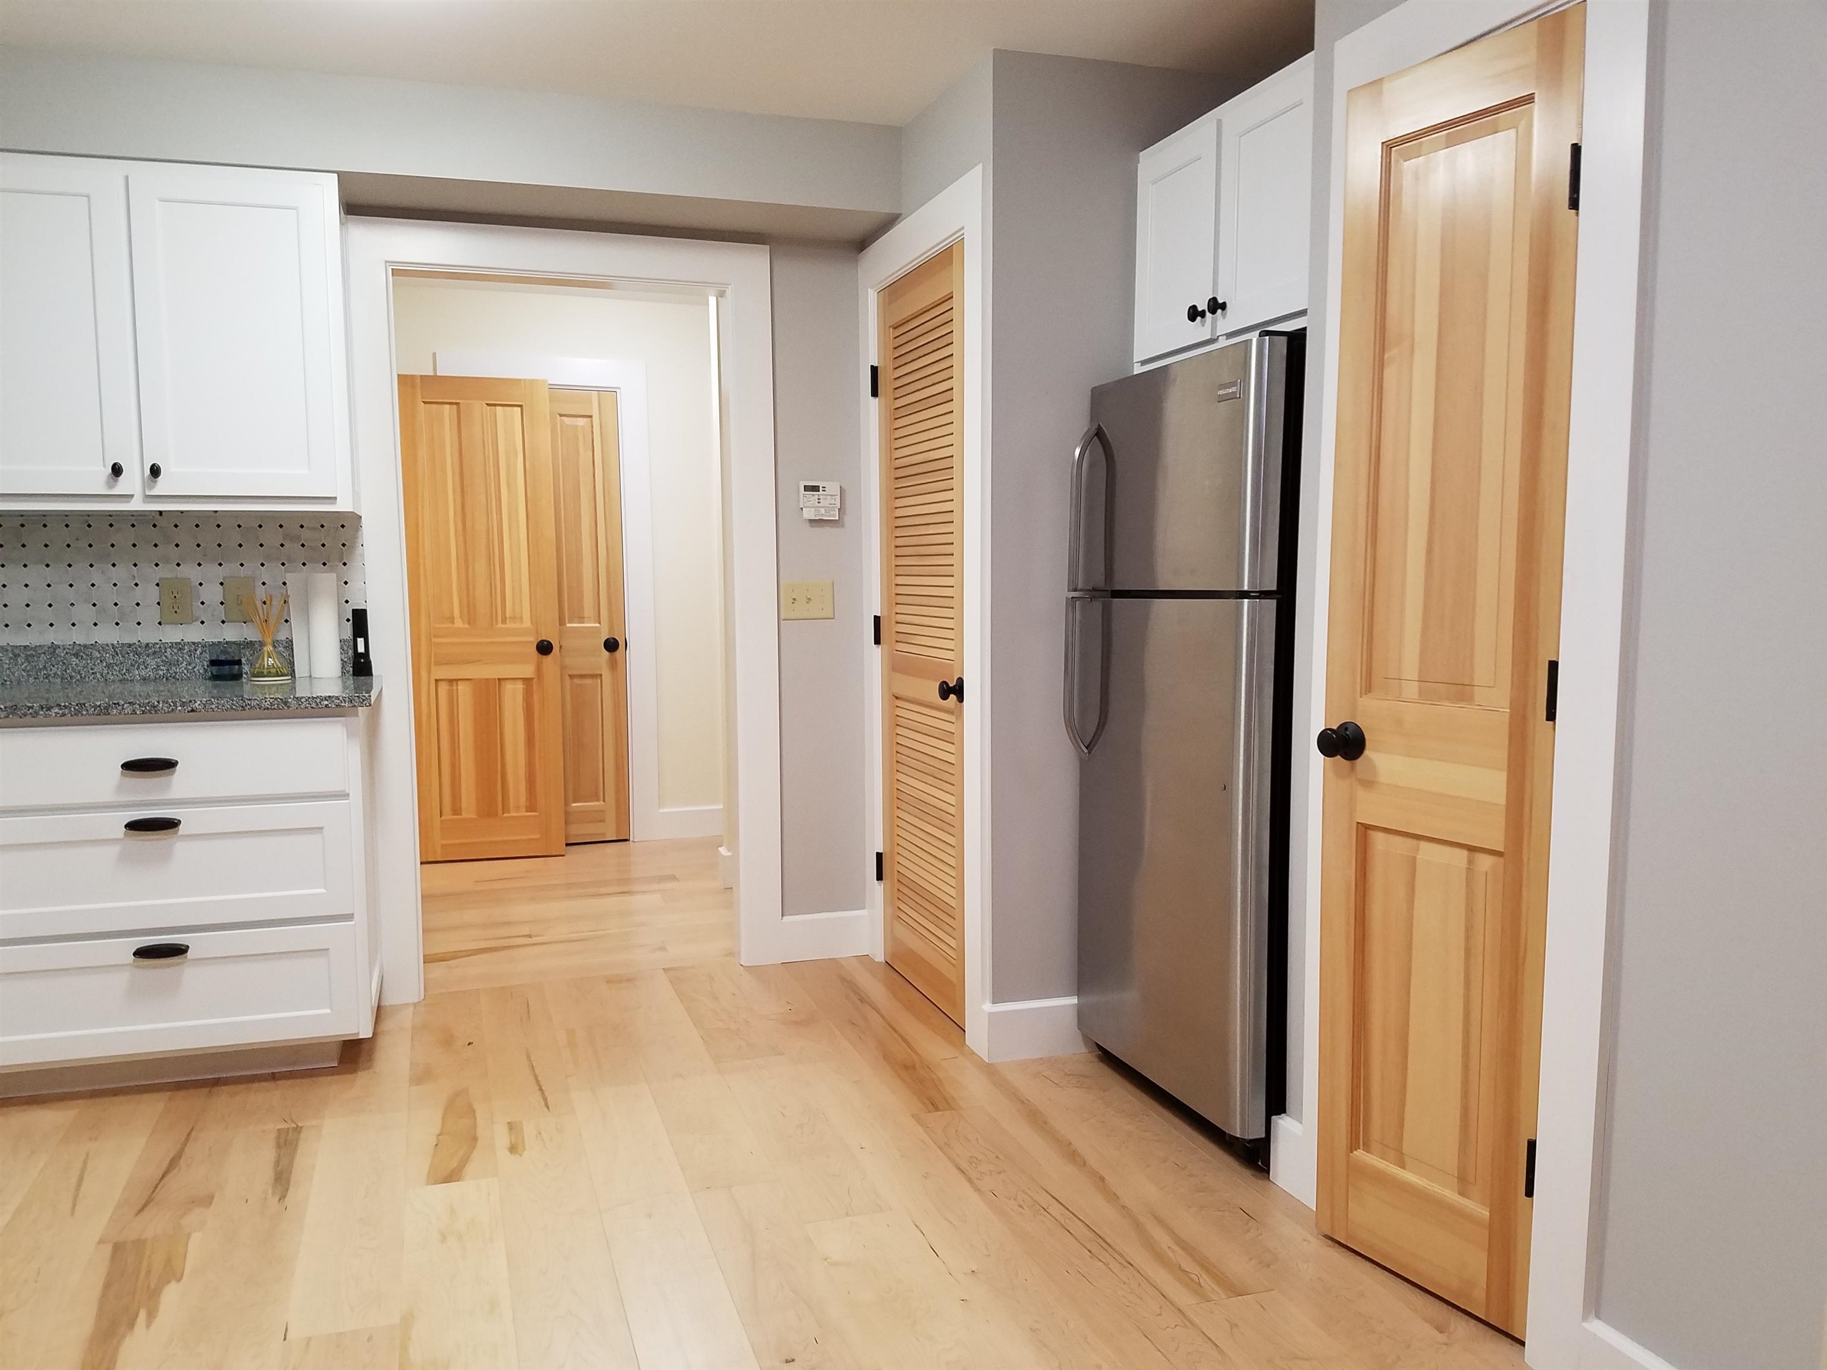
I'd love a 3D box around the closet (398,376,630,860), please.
[{"bbox_3d":[-1.628,-0.266,5.699,0.894,1.968,0.233,-2,6,-18],"label":"closet"}]

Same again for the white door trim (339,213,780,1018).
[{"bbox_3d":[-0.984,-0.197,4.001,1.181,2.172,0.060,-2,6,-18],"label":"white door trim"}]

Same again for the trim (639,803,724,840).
[{"bbox_3d":[-1.002,0.613,6.105,0.343,0.131,0.018,-2,6,-18],"label":"trim"}]

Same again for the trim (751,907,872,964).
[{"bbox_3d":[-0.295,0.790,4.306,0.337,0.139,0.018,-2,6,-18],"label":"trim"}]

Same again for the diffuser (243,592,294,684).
[{"bbox_3d":[-1.716,-0.130,3.635,0.112,0.238,0.110,-2,6,-18],"label":"diffuser"}]

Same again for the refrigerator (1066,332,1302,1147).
[{"bbox_3d":[0.844,0.132,3.126,0.760,1.680,0.760,-2,6,-18],"label":"refrigerator"}]

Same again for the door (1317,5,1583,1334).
[{"bbox_3d":[0.877,0.022,2.286,0.042,2.041,0.433,-4,7,-32],"label":"door"}]

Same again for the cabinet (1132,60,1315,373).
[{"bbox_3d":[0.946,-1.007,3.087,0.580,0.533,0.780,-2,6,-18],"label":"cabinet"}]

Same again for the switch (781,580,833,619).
[{"bbox_3d":[-0.323,-0.258,4.190,0.166,0.113,0.014,-2,6,-18],"label":"switch"}]

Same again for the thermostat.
[{"bbox_3d":[-0.281,-0.557,4.165,0.123,0.114,0.030,-2,6,-18],"label":"thermostat"}]

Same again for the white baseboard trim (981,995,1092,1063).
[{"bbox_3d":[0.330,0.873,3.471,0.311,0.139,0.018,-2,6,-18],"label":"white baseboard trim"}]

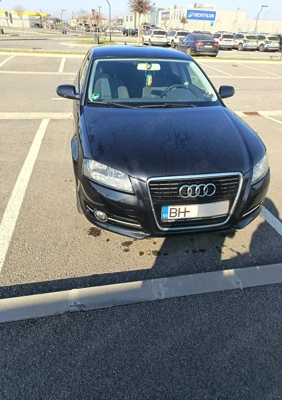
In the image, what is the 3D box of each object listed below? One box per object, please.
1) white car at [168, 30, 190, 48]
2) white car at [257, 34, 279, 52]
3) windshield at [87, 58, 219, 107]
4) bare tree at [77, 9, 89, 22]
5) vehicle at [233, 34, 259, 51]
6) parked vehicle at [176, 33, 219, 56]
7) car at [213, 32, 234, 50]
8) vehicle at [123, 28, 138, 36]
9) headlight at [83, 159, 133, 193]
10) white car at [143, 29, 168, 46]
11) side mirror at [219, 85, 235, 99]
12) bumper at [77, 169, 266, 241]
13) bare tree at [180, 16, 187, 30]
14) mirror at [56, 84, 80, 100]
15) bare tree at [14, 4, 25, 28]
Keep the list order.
[{"bbox_3d":[4.070,-18.020,31.000,1.784,1.650,4.500,-3,33,-10],"label":"white car"},{"bbox_3d":[15.291,-19.502,34.340,1.800,1.680,4.350,-4,32,-10],"label":"white car"},{"bbox_3d":[0.121,-1.286,2.965,1.360,0.130,0.860,-4,59,-11],"label":"windshield"},{"bbox_3d":[-9.224,-28.702,44.801,1.800,3.750,1.800,3,32,0],"label":"bare tree"},{"bbox_3d":[11.800,-18.350,32.150,1.800,1.660,4.400,-3,33,-10],"label":"vehicle"},{"bbox_3d":[4.080,-11.680,20.750,1.840,1.440,4.750,-4,33,-11],"label":"parked vehicle"},{"bbox_3d":[9.341,-18.850,32.839,1.780,1.660,4.500,-4,32,-10],"label":"car"},{"bbox_3d":[-2.691,-42.873,71.240,4.200,1.500,1.780,-4,32,-10],"label":"vehicle"},{"bbox_3d":[-0.235,-0.165,2.026,0.350,0.175,0.380,1,32,-3],"label":"headlight"},{"bbox_3d":[1.560,-18.000,30.700,1.784,1.650,4.500,-3,33,-10],"label":"white car"},{"bbox_3d":[0.995,-1.243,3.195,0.195,0.140,0.110,-4,32,-11],"label":"side mirror"},{"bbox_3d":[0.360,-0.035,2.229,1.740,0.500,0.530,-4,32,-11],"label":"bumper"},{"bbox_3d":[9.625,-39.370,63.107,1.800,4.200,1.800,3,32,0],"label":"bare tree"},{"bbox_3d":[-0.757,-1.120,2.880,0.240,0.150,0.130,-4,31,-11],"label":"mirror"},{"bbox_3d":[-23.784,-36.234,54.969,2.500,4.350,2.500,3,32,0],"label":"bare tree"}]

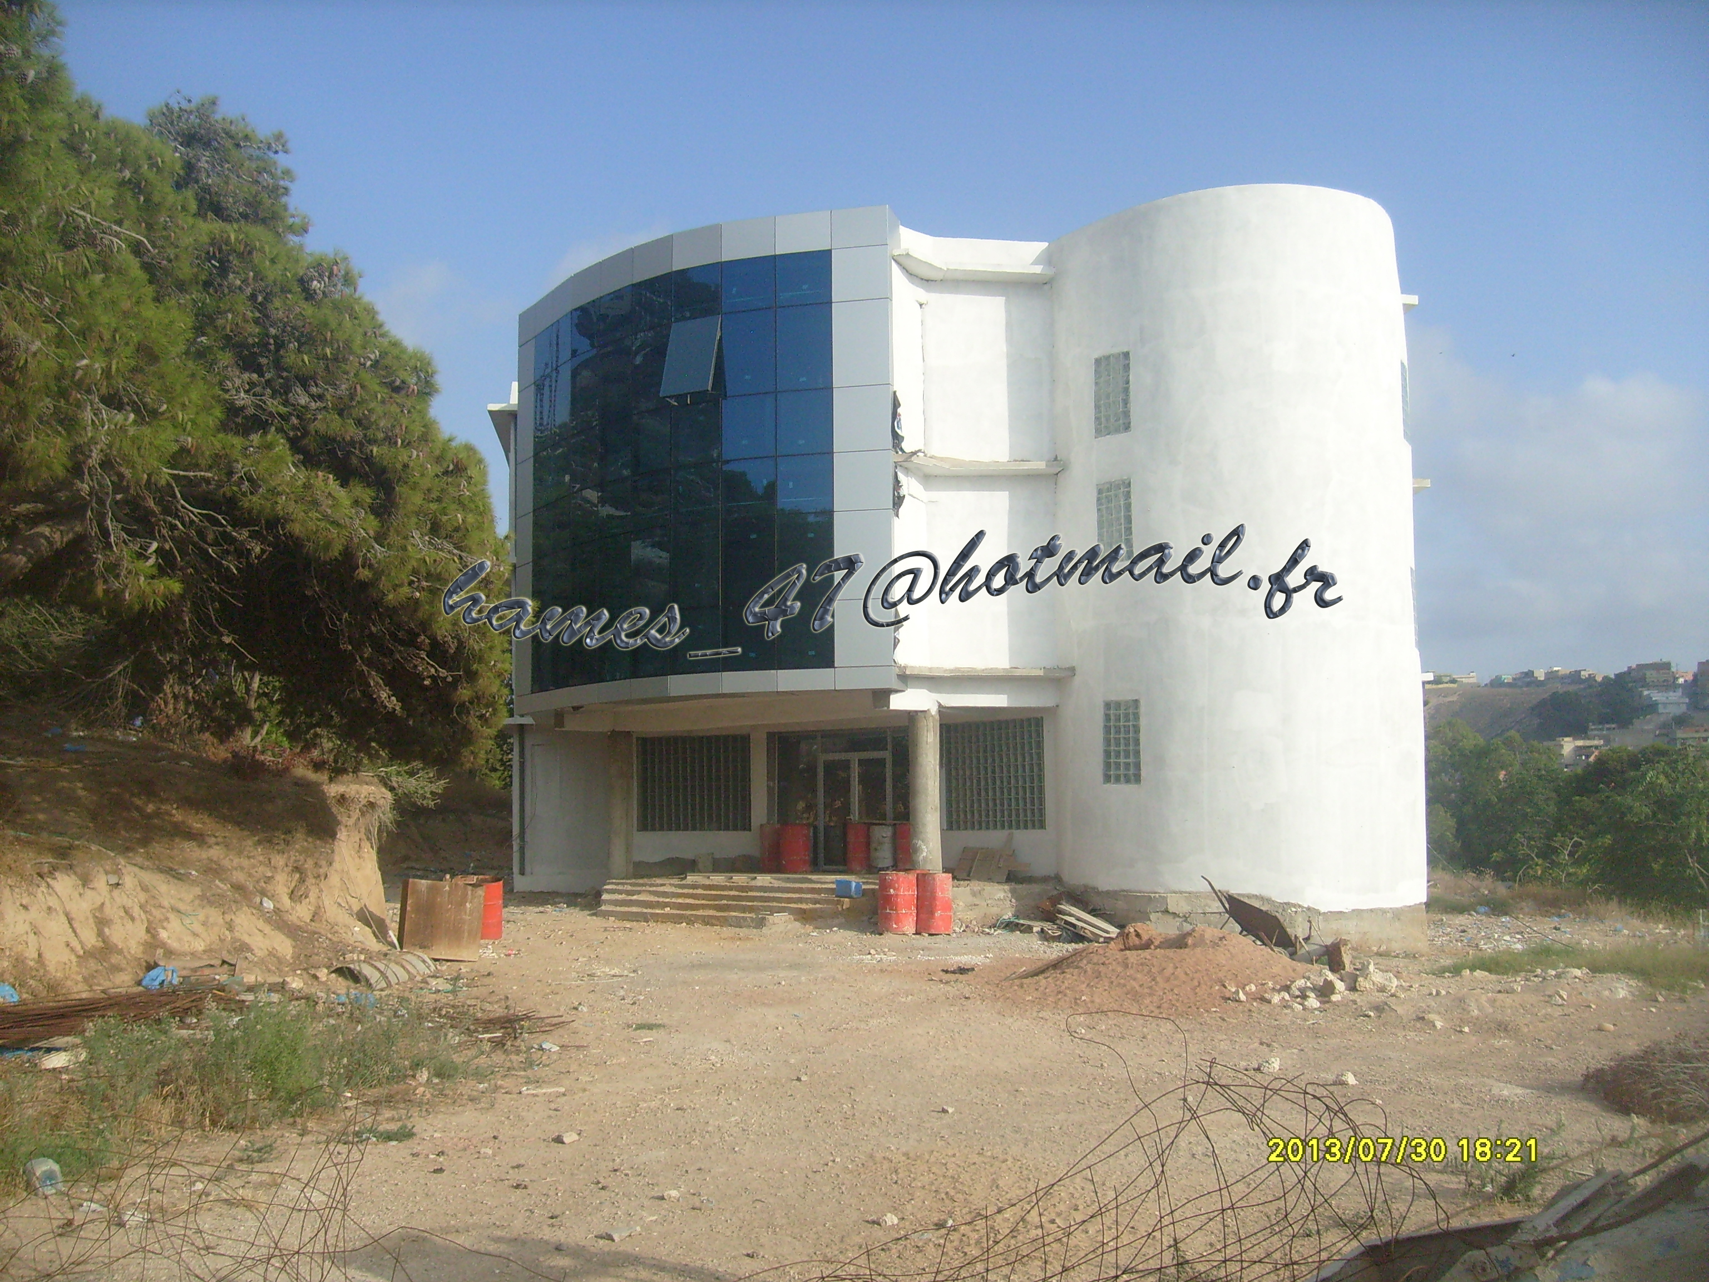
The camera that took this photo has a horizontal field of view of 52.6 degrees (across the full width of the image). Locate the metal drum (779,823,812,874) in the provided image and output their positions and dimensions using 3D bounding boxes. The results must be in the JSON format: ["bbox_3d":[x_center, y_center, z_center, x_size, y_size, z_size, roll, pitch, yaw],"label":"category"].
[{"bbox_3d":[-1.113,3.923,32.670,0.585,0.880,0.585,-1,-6,0],"label":"metal drum"}]

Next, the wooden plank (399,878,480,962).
[{"bbox_3d":[-5.653,3.812,23.637,1.090,1.080,0.120,7,-24,-29],"label":"wooden plank"}]

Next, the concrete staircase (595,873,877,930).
[{"bbox_3d":[-1.913,4.393,29.401,5.400,0.750,1.600,-5,-8,38],"label":"concrete staircase"}]

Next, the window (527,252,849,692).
[{"bbox_3d":[-3.666,-2.824,30.885,7.700,7.050,1.050,-6,-8,41],"label":"window"}]

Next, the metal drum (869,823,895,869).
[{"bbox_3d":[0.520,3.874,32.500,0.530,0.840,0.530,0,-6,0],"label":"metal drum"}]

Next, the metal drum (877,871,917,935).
[{"bbox_3d":[0.645,3.915,25.700,0.590,0.880,0.590,0,-6,0],"label":"metal drum"}]

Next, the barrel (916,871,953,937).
[{"bbox_3d":[1.205,3.956,26.028,0.585,0.880,0.585,-1,-6,0],"label":"barrel"}]

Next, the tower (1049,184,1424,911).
[{"bbox_3d":[6.780,-1.141,30.505,6.000,12.000,5.900,-2,-6,11],"label":"tower"}]

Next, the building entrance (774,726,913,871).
[{"bbox_3d":[-0.194,3.084,33.511,3.500,2.750,0.300,-5,-8,38],"label":"building entrance"}]

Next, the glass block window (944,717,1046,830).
[{"bbox_3d":[2.520,2.480,31.800,0.120,2.020,2.650,5,-8,-39],"label":"glass block window"}]

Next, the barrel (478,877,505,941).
[{"bbox_3d":[-5.692,4.159,26.500,0.600,0.880,0.600,0,-6,0],"label":"barrel"}]

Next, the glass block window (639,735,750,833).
[{"bbox_3d":[-3.380,3.020,36.450,2.650,2.000,0.120,-3,-7,22],"label":"glass block window"}]

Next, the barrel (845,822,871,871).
[{"bbox_3d":[0.137,3.856,32.173,0.585,0.880,0.585,-1,-6,0],"label":"barrel"}]

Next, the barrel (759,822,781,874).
[{"bbox_3d":[-1.499,3.985,33.167,0.585,0.880,0.585,-1,-6,0],"label":"barrel"}]

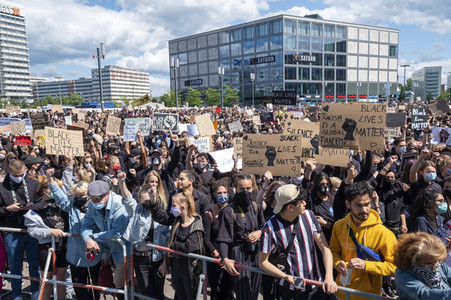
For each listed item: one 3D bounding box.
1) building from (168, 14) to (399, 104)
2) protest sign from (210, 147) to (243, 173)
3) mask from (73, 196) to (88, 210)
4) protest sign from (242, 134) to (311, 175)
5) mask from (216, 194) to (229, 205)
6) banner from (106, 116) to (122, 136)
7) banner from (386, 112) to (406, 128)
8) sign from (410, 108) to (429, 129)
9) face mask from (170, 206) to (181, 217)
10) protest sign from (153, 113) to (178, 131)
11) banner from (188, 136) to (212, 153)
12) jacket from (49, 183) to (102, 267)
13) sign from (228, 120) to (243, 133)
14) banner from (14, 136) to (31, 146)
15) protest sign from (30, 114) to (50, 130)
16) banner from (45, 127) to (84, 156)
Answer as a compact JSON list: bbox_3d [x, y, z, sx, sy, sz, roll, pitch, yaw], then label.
[{"bbox_3d":[22.668,-30.043,134.333,62.000,28.300,54.000,-7,9,-34],"label":"building"},{"bbox_3d":[0.023,0.162,5.200,0.550,0.360,0.020,-12,8,2],"label":"protest sign"},{"bbox_3d":[-1.450,0.535,3.380,0.150,0.135,0.100,-7,10,-36],"label":"mask"},{"bbox_3d":[0.498,0.062,3.600,0.630,0.460,0.020,0,8,8],"label":"protest sign"},{"bbox_3d":[-0.030,0.526,3.580,0.135,0.110,0.085,-2,8,-3],"label":"mask"},{"bbox_3d":[-2.406,-0.514,7.300,0.270,0.390,0.020,9,8,-15],"label":"banner"},{"bbox_3d":[3.845,-0.663,7.600,0.450,0.360,0.030,0,8,14],"label":"banner"},{"bbox_3d":[4.879,-0.775,8.500,0.430,0.540,0.020,1,9,19],"label":"sign"},{"bbox_3d":[-0.448,0.565,3.080,0.080,0.105,0.130,-6,9,-30],"label":"face mask"},{"bbox_3d":[-1.367,-0.649,7.700,0.580,0.410,0.030,-2,7,-3],"label":"protest sign"},{"bbox_3d":[-0.424,-0.094,5.800,0.410,0.280,0.020,-4,8,-3],"label":"banner"},{"bbox_3d":[-1.445,0.732,3.300,0.500,0.780,0.360,-3,8,-11],"label":"jacket"},{"bbox_3d":[0.341,-0.779,11.300,0.390,0.310,0.020,-18,8,2],"label":"sign"},{"bbox_3d":[-5.045,-0.211,8.400,0.390,0.250,0.020,-4,9,-19],"label":"banner"},{"bbox_3d":[-4.660,-0.704,8.500,0.500,0.400,0.030,-3,8,-11],"label":"protest sign"},{"bbox_3d":[-2.093,-0.108,4.400,0.460,0.350,0.020,4,6,-25],"label":"banner"}]

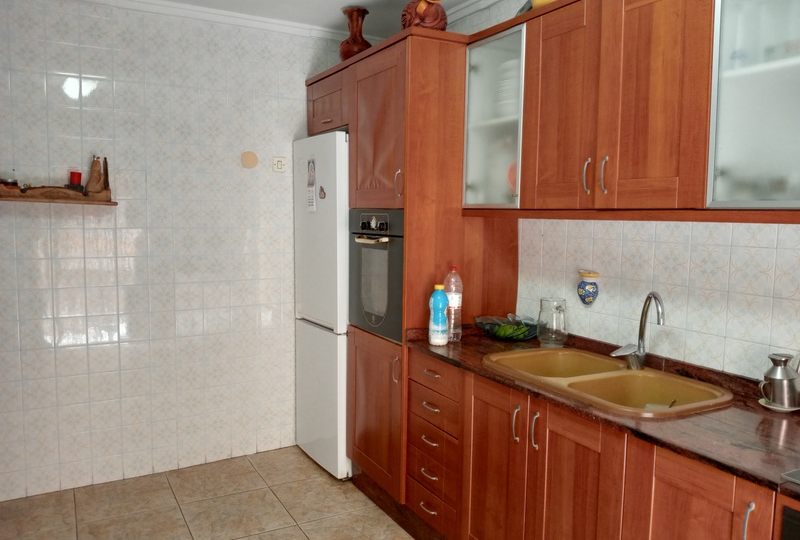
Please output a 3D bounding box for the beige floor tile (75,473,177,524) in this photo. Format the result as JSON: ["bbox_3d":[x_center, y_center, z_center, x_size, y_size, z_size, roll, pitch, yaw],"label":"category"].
[{"bbox_3d":[-1.405,1.161,3.309,0.456,0.010,0.456,-2,6,-29],"label":"beige floor tile"}]

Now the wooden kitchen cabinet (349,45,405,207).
[{"bbox_3d":[0.131,-0.639,3.092,0.560,0.697,0.597,-2,6,-28],"label":"wooden kitchen cabinet"}]

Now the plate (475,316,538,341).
[{"bbox_3d":[0.489,0.271,2.875,0.300,0.080,0.265,2,5,11],"label":"plate"}]

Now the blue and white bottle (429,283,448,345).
[{"bbox_3d":[0.167,0.184,2.694,0.081,0.248,0.081,1,5,0],"label":"blue and white bottle"}]

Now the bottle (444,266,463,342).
[{"bbox_3d":[0.233,0.143,2.771,0.080,0.317,0.080,1,5,0],"label":"bottle"}]

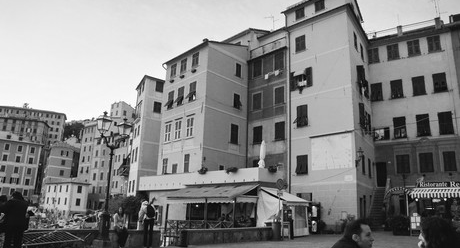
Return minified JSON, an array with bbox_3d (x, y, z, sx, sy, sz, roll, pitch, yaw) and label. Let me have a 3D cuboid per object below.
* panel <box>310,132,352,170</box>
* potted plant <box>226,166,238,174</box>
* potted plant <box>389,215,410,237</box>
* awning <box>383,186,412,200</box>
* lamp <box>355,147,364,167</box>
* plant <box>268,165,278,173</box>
[{"bbox_3d":[6.850,1.915,23.291,2.950,2.270,0.080,-11,-20,43],"label":"panel"},{"bbox_3d":[0.095,3.157,24.020,0.850,0.480,0.400,-10,-19,41],"label":"potted plant"},{"bbox_3d":[11.818,7.045,24.076,1.300,1.300,0.700,-7,-17,33],"label":"potted plant"},{"bbox_3d":[11.781,4.810,24.100,1.650,0.860,0.850,-7,-17,33],"label":"awning"},{"bbox_3d":[8.492,2.200,22.500,0.550,1.220,0.420,-6,-16,30],"label":"lamp"},{"bbox_3d":[3.075,3.130,23.604,0.400,0.480,0.750,-11,-19,43],"label":"plant"}]

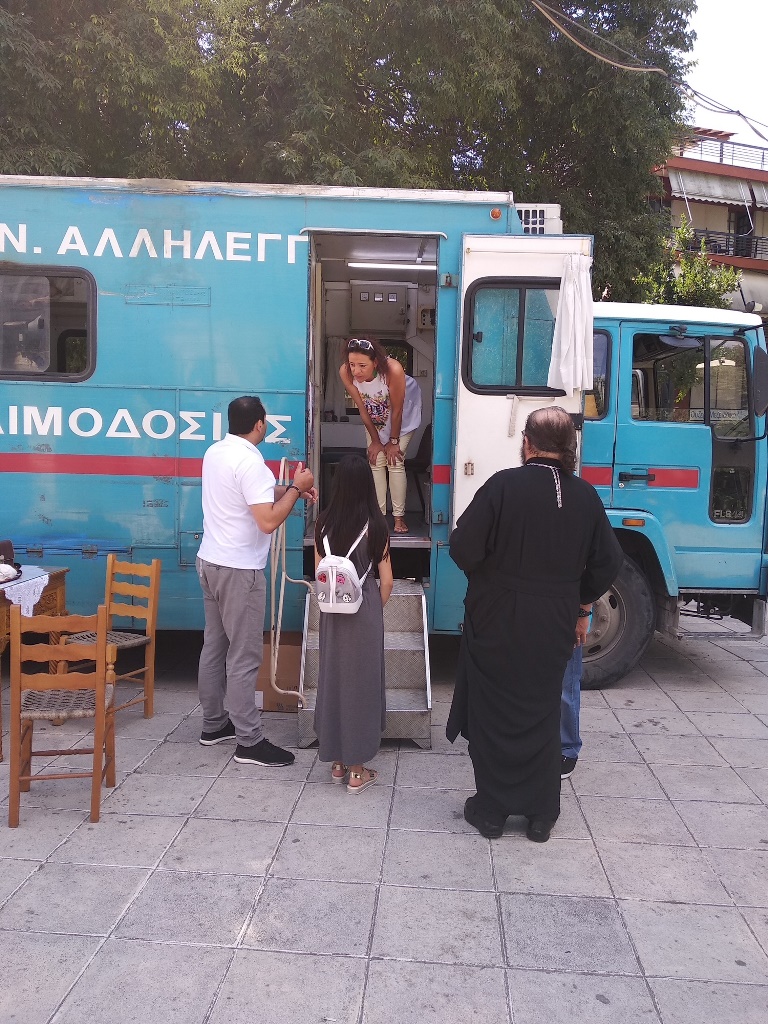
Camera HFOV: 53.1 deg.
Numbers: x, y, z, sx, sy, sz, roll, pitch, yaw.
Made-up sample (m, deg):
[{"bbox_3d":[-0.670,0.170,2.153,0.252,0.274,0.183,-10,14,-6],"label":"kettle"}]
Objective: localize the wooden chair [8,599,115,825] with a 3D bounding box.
[{"bbox_3d":[-1.308,0.784,3.165,0.410,0.880,0.420,0,5,-11],"label":"wooden chair"}]

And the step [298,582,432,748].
[{"bbox_3d":[-0.104,0.810,4.279,0.670,0.690,0.900,1,5,-2],"label":"step"}]

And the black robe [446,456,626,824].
[{"bbox_3d":[0.582,0.496,3.079,0.650,1.420,0.450,1,5,-2],"label":"black robe"}]

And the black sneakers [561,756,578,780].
[{"bbox_3d":[0.755,1.174,3.545,0.110,0.110,0.290,5,6,44],"label":"black sneakers"}]

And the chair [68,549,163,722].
[{"bbox_3d":[-1.507,0.699,4.172,0.410,0.880,0.410,4,5,30],"label":"chair"}]

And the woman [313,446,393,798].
[{"bbox_3d":[-0.146,0.481,3.470,0.380,1.475,0.360,3,5,20],"label":"woman"}]

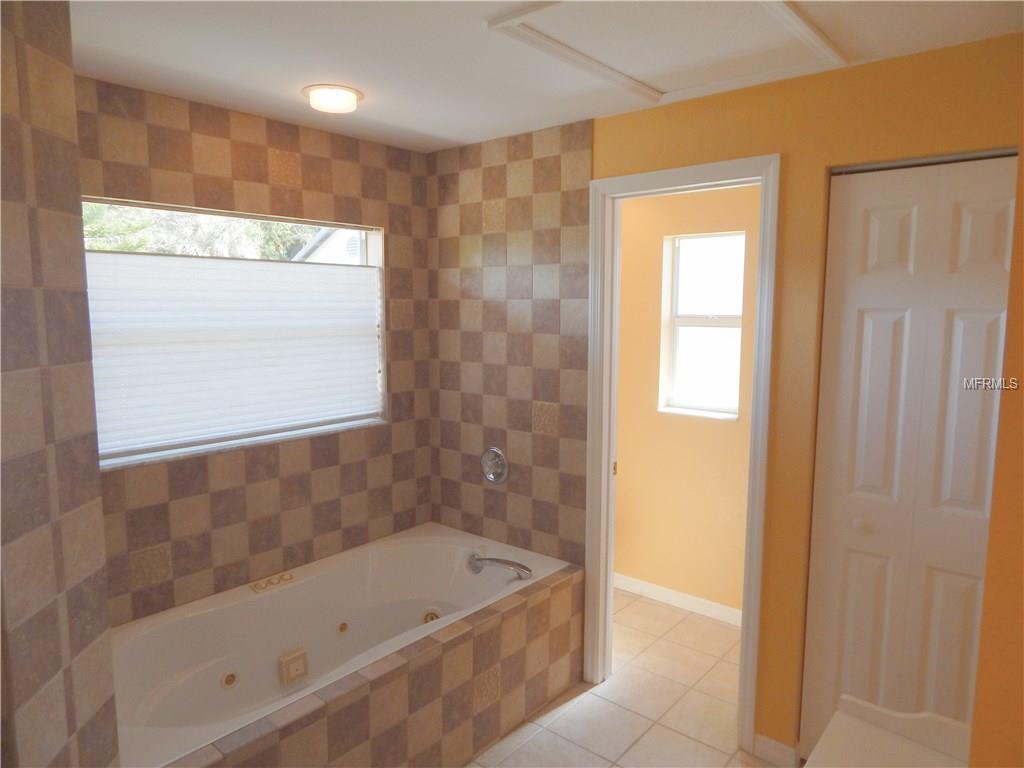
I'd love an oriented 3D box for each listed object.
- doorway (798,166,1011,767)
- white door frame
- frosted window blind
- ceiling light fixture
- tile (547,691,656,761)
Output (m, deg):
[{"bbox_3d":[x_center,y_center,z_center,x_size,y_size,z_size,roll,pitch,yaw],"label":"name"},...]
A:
[{"bbox_3d":[1.262,0.372,2.049,0.573,2.083,0.100,6,9,40],"label":"doorway"},{"bbox_3d":[0.650,0.271,2.584,0.755,2.162,0.145,6,9,40],"label":"white door frame"},{"bbox_3d":[-1.053,-0.154,2.661,0.035,0.698,1.255,6,9,40],"label":"frosted window blind"},{"bbox_3d":[-0.640,-1.011,2.339,0.214,0.050,0.214,0,7,0],"label":"ceiling light fixture"},{"bbox_3d":[0.360,1.363,2.590,0.301,0.010,0.313,6,9,40],"label":"tile"}]

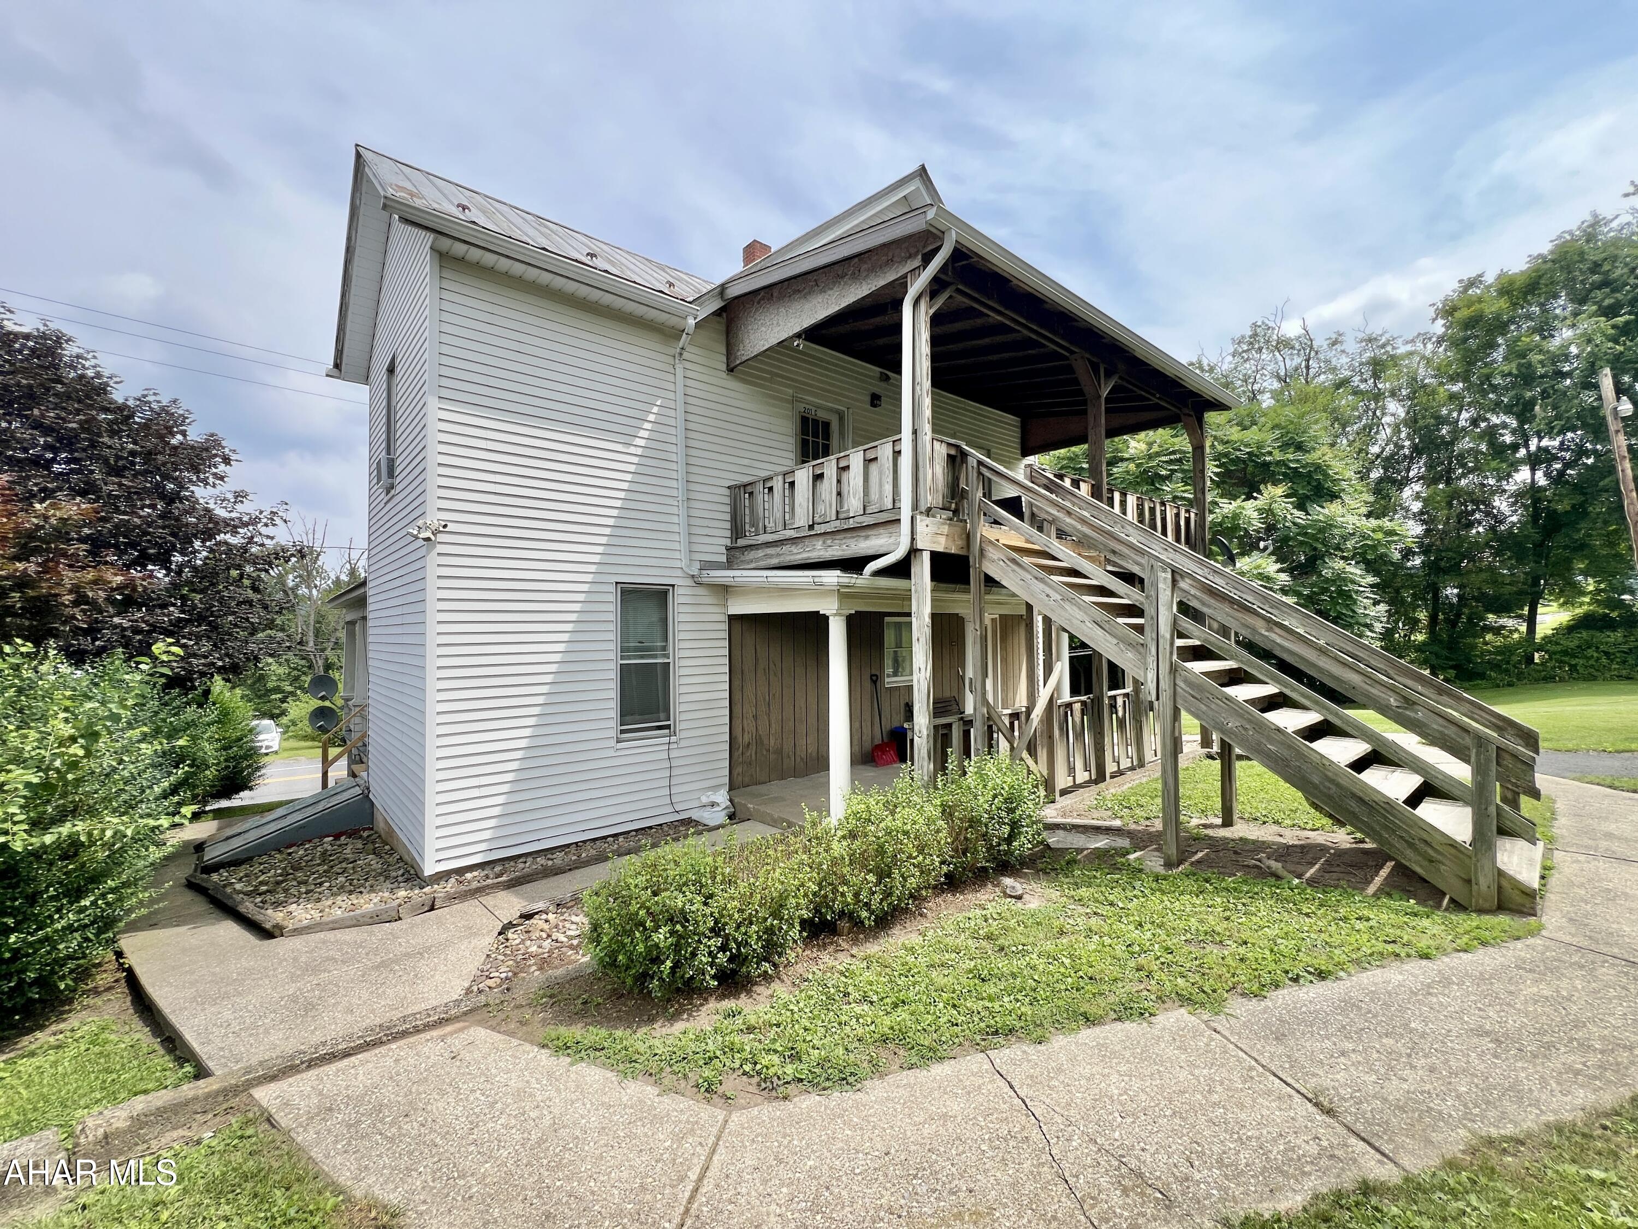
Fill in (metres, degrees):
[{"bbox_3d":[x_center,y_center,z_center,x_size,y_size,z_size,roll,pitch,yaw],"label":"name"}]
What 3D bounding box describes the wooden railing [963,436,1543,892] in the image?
[{"bbox_3d":[2.880,0.067,4.699,1.214,3.238,3.441,1,-1,-39],"label":"wooden railing"}]

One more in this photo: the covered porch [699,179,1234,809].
[{"bbox_3d":[2.521,-0.917,8.267,6.851,6.325,3.471,1,-1,-39],"label":"covered porch"}]

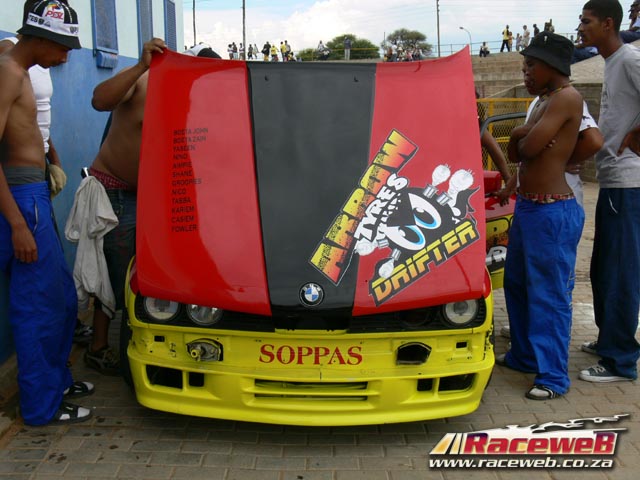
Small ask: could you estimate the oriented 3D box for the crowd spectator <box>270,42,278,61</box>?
[{"bbox_3d":[-3.446,-14.047,56.000,0.500,1.620,0.380,0,11,0],"label":"crowd spectator"}]

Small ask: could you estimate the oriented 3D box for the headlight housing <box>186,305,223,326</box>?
[{"bbox_3d":[-0.476,0.288,3.070,0.150,0.150,0.100,0,11,0],"label":"headlight housing"}]

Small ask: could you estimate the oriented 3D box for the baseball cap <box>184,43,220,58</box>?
[{"bbox_3d":[-0.566,-0.869,3.500,0.250,0.130,0.170,10,15,39],"label":"baseball cap"}]

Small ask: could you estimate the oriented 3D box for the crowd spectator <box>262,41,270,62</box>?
[{"bbox_3d":[-4.051,-14.237,56.000,0.550,1.700,0.400,0,11,0],"label":"crowd spectator"}]

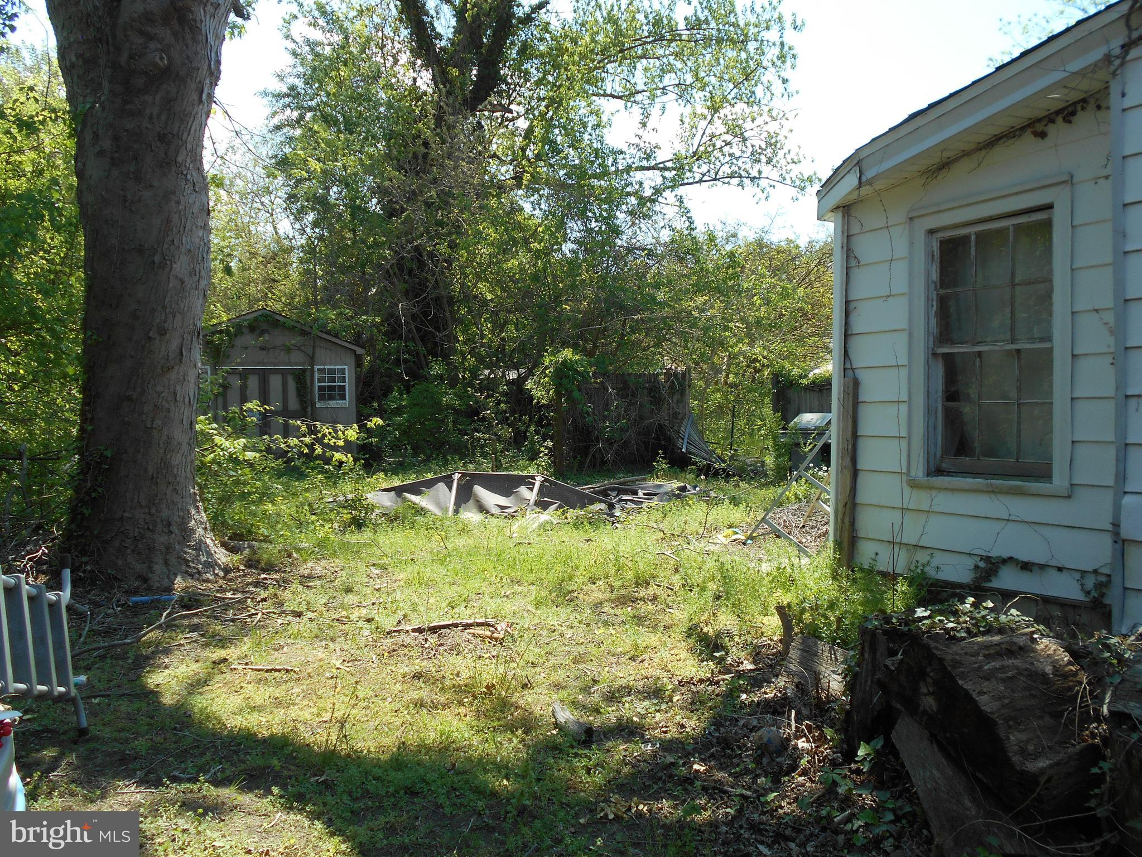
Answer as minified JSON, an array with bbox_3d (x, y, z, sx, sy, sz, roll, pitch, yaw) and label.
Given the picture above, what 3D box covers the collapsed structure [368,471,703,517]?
[{"bbox_3d":[-0.420,0.800,11.900,4.100,0.500,1.700,0,1,-7],"label":"collapsed structure"}]

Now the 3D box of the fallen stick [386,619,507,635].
[{"bbox_3d":[-0.800,1.250,5.880,0.750,0.075,0.120,0,1,-16],"label":"fallen stick"}]

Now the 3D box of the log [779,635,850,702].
[{"bbox_3d":[1.220,1.160,4.600,0.250,0.270,0.360,0,1,-30],"label":"log"}]

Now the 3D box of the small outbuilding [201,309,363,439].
[{"bbox_3d":[-6.100,-0.780,18.900,3.500,2.900,3.400,0,1,-14],"label":"small outbuilding"}]

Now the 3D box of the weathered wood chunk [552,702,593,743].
[{"bbox_3d":[0.010,1.280,4.060,0.110,0.120,0.220,-1,1,-38],"label":"weathered wood chunk"}]

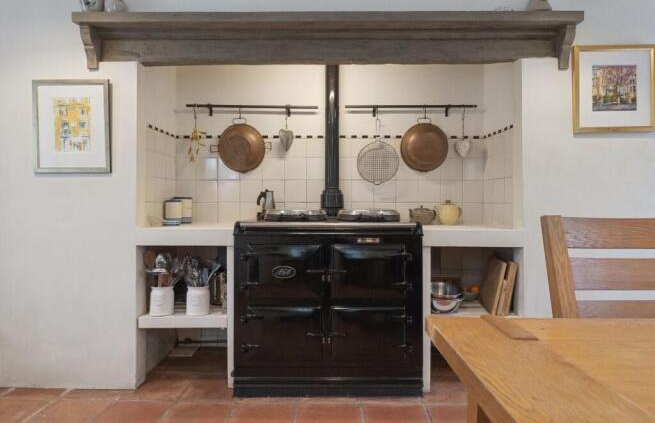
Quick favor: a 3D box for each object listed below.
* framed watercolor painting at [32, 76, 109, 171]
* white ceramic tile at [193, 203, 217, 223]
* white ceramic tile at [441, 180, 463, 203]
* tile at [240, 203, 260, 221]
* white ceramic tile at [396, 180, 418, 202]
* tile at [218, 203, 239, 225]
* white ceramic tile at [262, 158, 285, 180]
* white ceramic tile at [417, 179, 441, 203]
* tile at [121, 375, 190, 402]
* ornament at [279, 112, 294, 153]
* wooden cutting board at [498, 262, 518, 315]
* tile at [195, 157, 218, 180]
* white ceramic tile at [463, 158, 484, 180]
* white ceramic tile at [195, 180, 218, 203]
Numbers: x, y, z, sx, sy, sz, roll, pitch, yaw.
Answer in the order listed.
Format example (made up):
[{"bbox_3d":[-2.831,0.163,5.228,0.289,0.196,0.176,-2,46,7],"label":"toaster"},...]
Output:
[{"bbox_3d":[-1.348,-0.447,2.015,0.401,0.491,0.025,0,1,0],"label":"framed watercolor painting"},{"bbox_3d":[-0.839,0.010,2.660,0.153,0.146,0.010,0,1,0],"label":"white ceramic tile"},{"bbox_3d":[0.869,-0.140,2.678,0.153,0.153,0.010,0,1,0],"label":"white ceramic tile"},{"bbox_3d":[-0.516,0.014,2.605,0.152,0.143,0.010,0,1,0],"label":"tile"},{"bbox_3d":[0.546,-0.135,2.605,0.151,0.153,0.010,0,1,0],"label":"white ceramic tile"},{"bbox_3d":[-0.668,0.014,2.605,0.151,0.143,0.010,0,1,0],"label":"tile"},{"bbox_3d":[-0.373,-0.296,2.660,0.153,0.153,0.010,0,1,0],"label":"white ceramic tile"},{"bbox_3d":[0.713,-0.140,2.678,0.153,0.153,0.010,0,1,0],"label":"white ceramic tile"},{"bbox_3d":[-0.912,0.963,2.080,0.305,0.020,0.305,0,1,0],"label":"tile"},{"bbox_3d":[-0.279,-0.544,2.600,0.102,0.272,0.040,0,1,0],"label":"ornament"},{"bbox_3d":[1.013,0.433,2.240,0.045,0.290,0.240,11,0,7],"label":"wooden cutting board"},{"bbox_3d":[-0.828,-0.292,2.630,0.151,0.150,0.010,0,1,0],"label":"tile"},{"bbox_3d":[1.004,-0.290,2.630,0.139,0.153,0.010,0,1,0],"label":"white ceramic tile"},{"bbox_3d":[-0.824,-0.135,2.610,0.150,0.150,0.010,0,1,0],"label":"white ceramic tile"}]

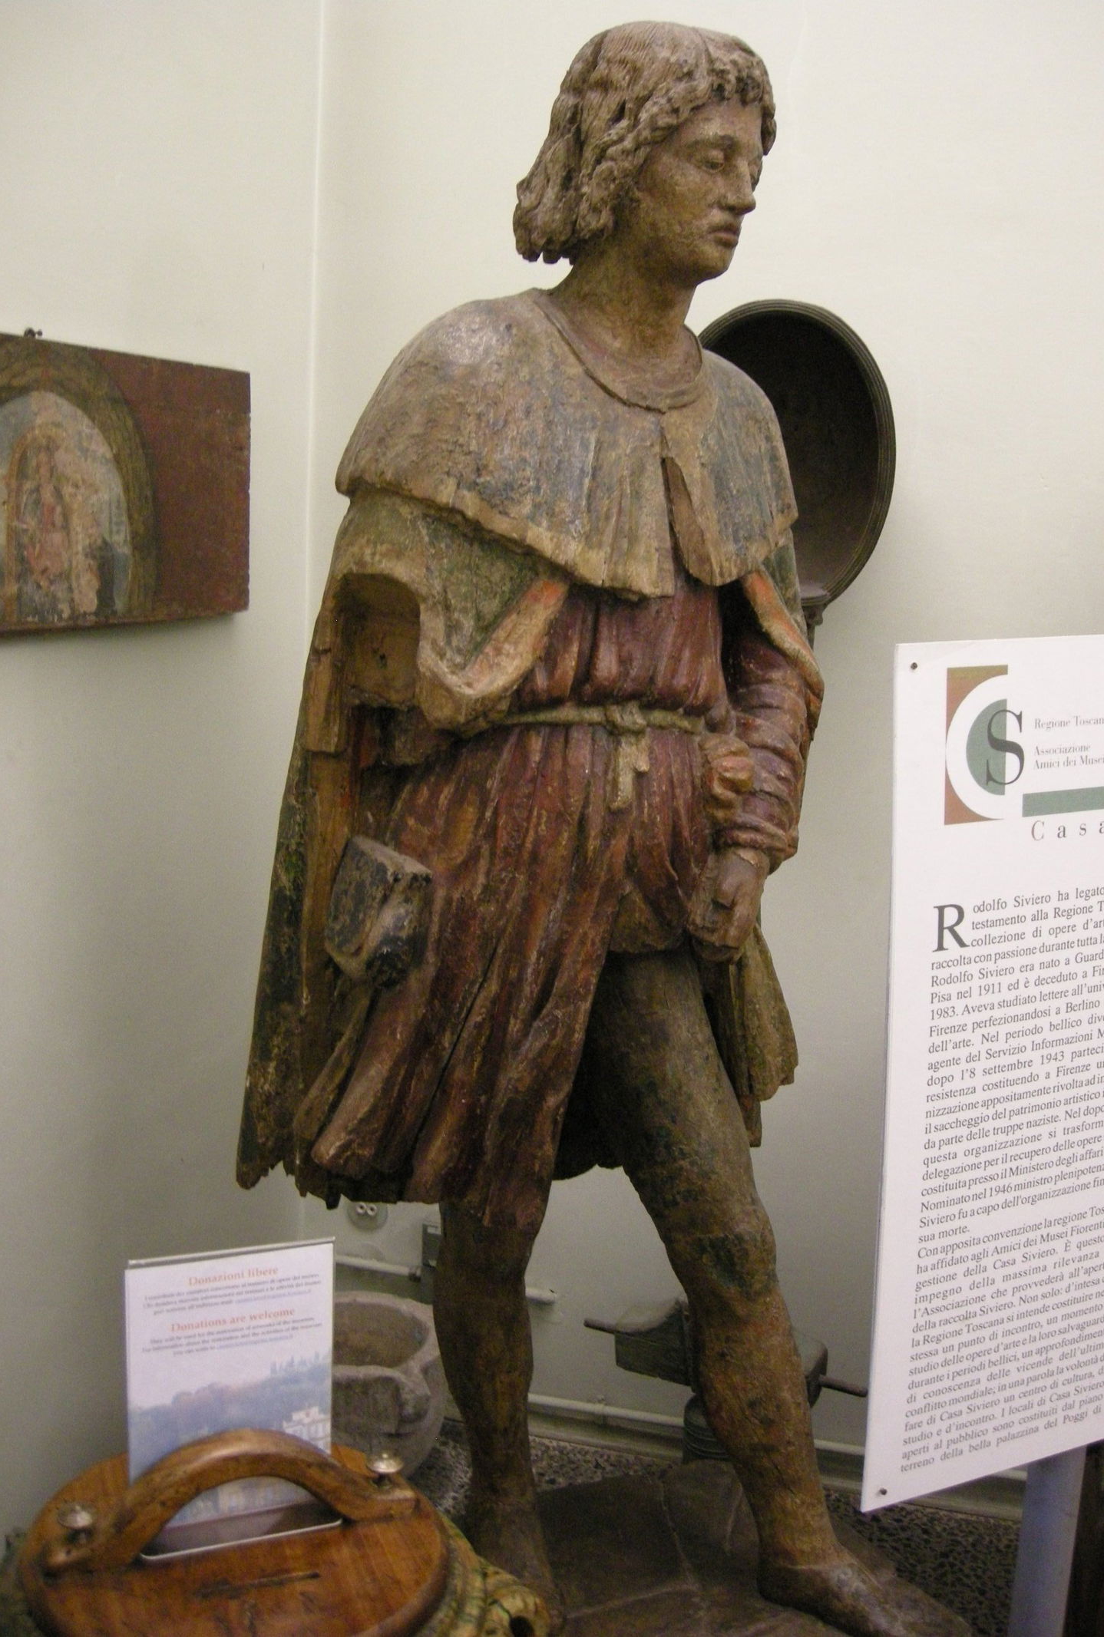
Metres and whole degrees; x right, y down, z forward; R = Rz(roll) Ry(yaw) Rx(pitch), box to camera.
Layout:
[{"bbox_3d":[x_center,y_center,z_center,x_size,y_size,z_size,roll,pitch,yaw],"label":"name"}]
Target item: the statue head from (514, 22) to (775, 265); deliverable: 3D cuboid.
[{"bbox_3d":[0.089,-0.651,1.650,0.250,0.240,0.205,19,18,39],"label":"statue head"}]

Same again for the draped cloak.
[{"bbox_3d":[-0.020,-0.067,1.756,0.520,0.960,0.380,-4,12,-33],"label":"draped cloak"}]

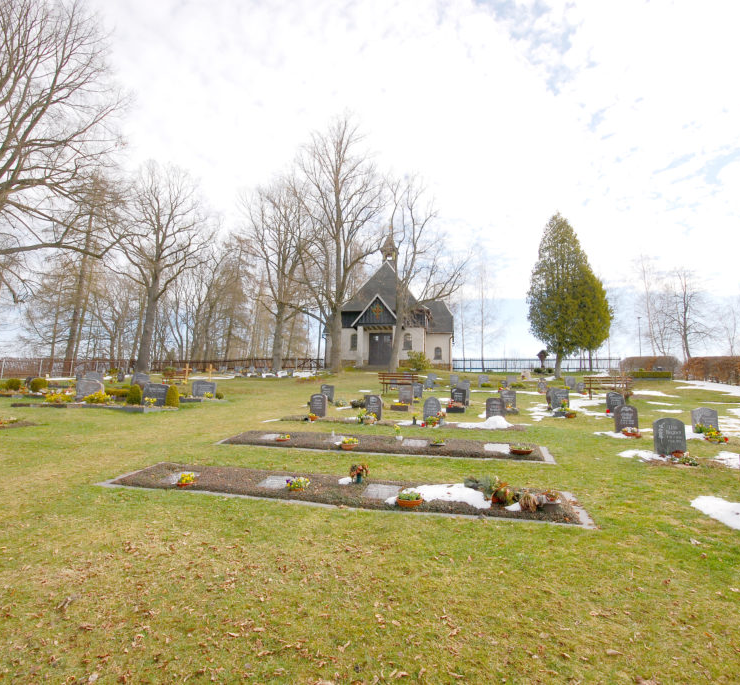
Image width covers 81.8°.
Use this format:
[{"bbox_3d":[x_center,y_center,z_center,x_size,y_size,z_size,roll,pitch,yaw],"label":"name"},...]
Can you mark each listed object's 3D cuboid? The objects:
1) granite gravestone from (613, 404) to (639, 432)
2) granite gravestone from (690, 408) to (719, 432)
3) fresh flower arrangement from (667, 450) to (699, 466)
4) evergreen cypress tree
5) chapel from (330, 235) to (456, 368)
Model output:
[{"bbox_3d":[6.744,2.015,11.244,0.520,0.730,0.120,0,-6,12],"label":"granite gravestone"},{"bbox_3d":[8.980,2.072,11.438,0.560,0.700,0.120,0,-6,12],"label":"granite gravestone"},{"bbox_3d":[4.955,1.828,6.760,0.390,0.170,0.290,-1,-7,13],"label":"fresh flower arrangement"},{"bbox_3d":[15.713,-3.971,34.000,6.200,13.600,6.100,0,-8,11],"label":"evergreen cypress tree"},{"bbox_3d":[2.103,-3.428,38.661,10.700,12.000,10.800,0,-6,11],"label":"chapel"}]

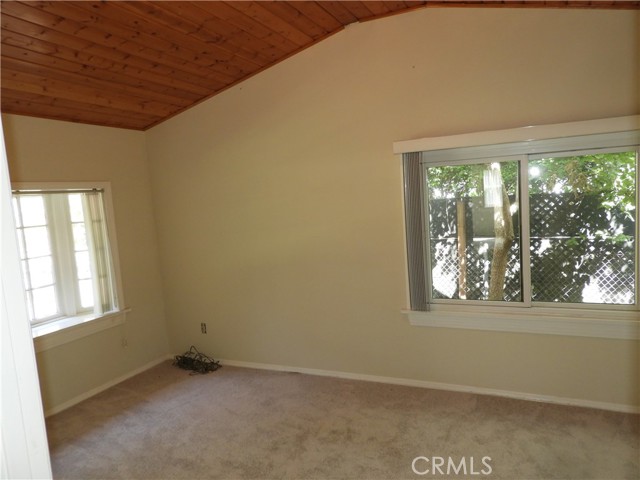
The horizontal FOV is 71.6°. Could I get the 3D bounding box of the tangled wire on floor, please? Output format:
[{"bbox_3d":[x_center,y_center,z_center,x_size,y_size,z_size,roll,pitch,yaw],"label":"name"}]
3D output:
[{"bbox_3d":[-1.195,1.156,4.234,0.450,0.140,0.220,1,8,39],"label":"tangled wire on floor"}]

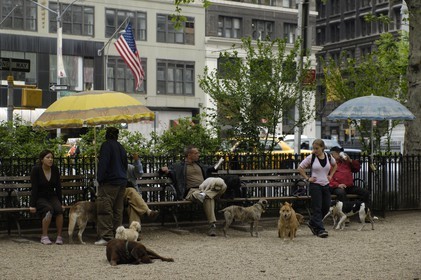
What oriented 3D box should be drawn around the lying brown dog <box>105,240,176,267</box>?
[{"bbox_3d":[-0.870,1.370,13.050,0.800,0.310,0.480,0,0,44],"label":"lying brown dog"}]

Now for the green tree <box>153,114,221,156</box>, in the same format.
[{"bbox_3d":[-0.486,0.516,21.300,1.500,2.000,1.400,0,0,0],"label":"green tree"}]

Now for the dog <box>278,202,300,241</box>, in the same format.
[{"bbox_3d":[1.230,1.270,16.500,0.320,0.580,0.520,0,0,6],"label":"dog"}]

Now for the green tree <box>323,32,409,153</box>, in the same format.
[{"bbox_3d":[3.709,-0.559,25.000,2.200,4.000,2.100,0,0,0],"label":"green tree"}]

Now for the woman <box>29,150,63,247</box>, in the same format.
[{"bbox_3d":[-2.495,0.858,16.000,0.520,1.360,0.800,0,0,-18],"label":"woman"}]

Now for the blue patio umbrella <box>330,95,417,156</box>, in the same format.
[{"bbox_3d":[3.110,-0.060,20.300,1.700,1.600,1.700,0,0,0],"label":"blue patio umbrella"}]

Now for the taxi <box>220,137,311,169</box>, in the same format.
[{"bbox_3d":[1.250,0.690,38.300,1.950,1.520,5.400,0,0,43],"label":"taxi"}]

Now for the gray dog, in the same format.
[{"bbox_3d":[0.532,1.257,16.900,0.810,0.600,0.240,0,0,-9],"label":"gray dog"}]

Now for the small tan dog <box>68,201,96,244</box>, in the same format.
[{"bbox_3d":[-1.740,1.220,15.980,0.950,0.680,0.290,0,0,-34],"label":"small tan dog"}]

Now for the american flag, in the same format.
[{"bbox_3d":[-4.776,-4.923,62.000,1.900,4.000,0.800,0,0,30],"label":"american flag"}]

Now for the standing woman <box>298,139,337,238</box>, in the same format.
[{"bbox_3d":[1.728,0.787,16.900,0.600,1.550,0.420,0,0,-6],"label":"standing woman"}]

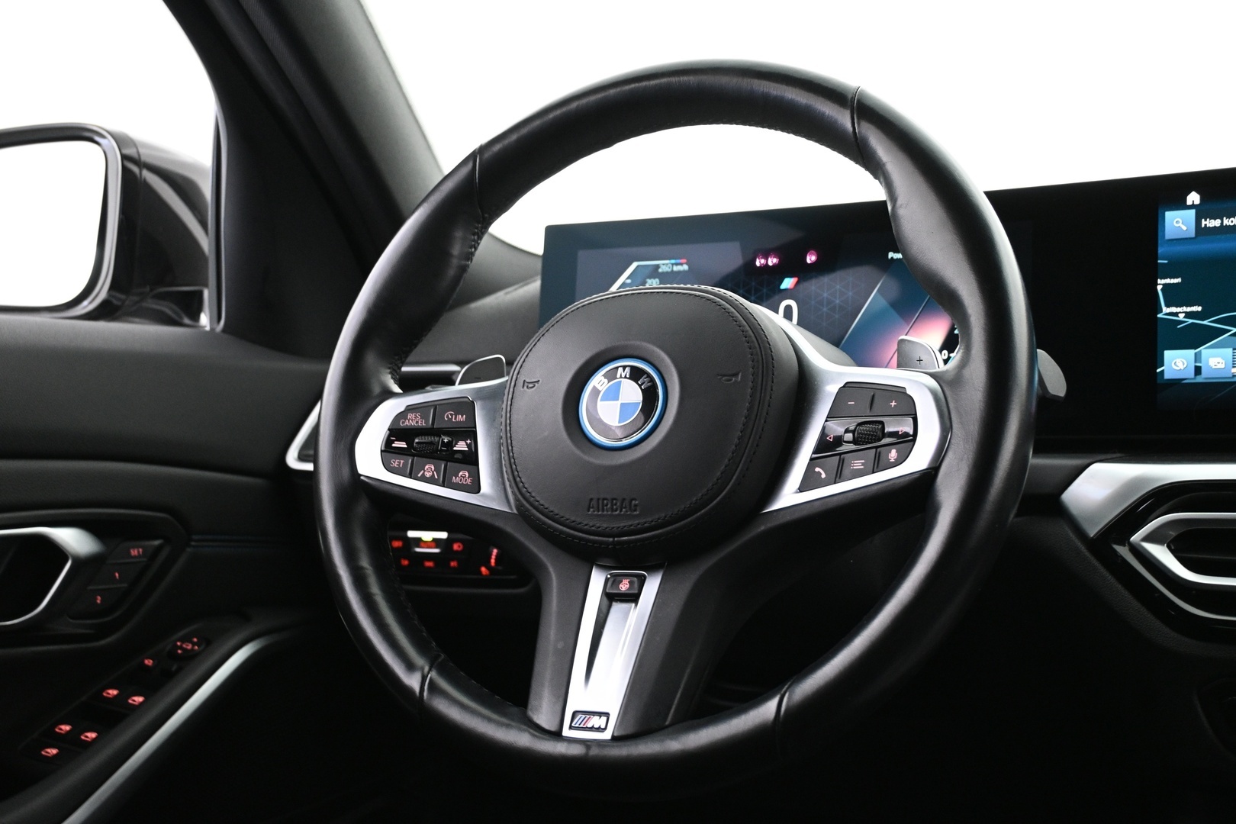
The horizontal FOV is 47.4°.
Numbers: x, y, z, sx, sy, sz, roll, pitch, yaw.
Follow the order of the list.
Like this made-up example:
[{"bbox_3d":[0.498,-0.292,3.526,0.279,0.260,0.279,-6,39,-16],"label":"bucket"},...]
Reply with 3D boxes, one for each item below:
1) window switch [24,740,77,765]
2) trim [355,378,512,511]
[{"bbox_3d":[-0.310,0.186,0.770,0.037,0.008,0.013,7,25,24],"label":"window switch"},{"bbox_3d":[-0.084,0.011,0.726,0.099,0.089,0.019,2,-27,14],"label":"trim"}]

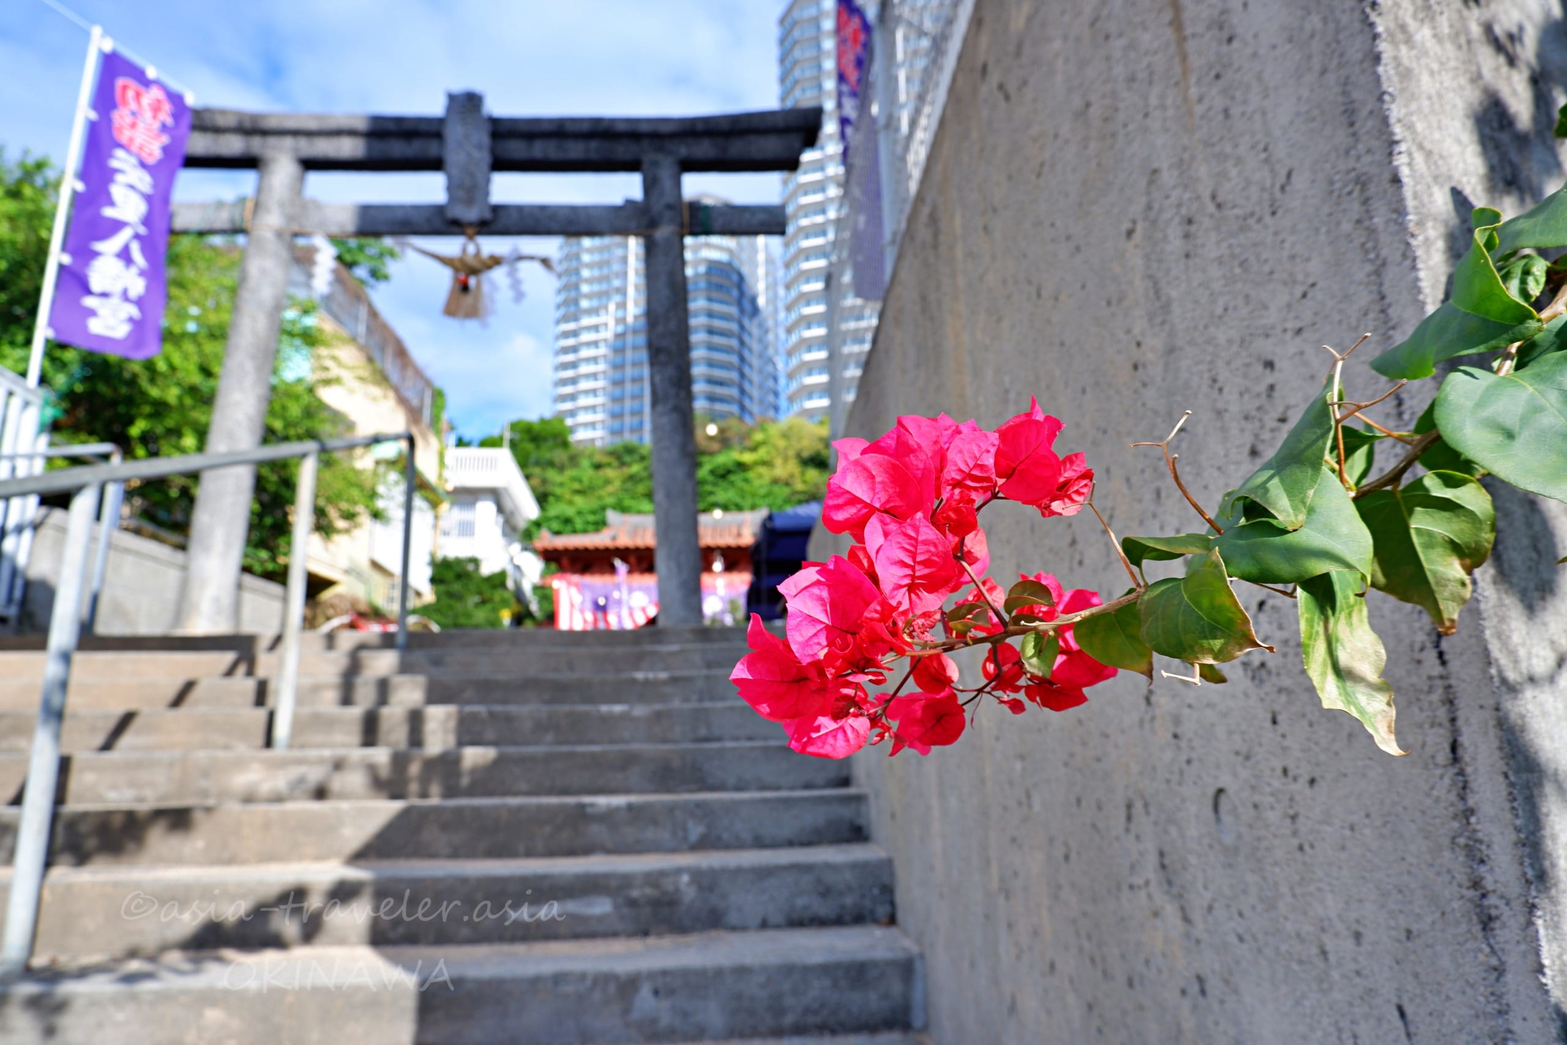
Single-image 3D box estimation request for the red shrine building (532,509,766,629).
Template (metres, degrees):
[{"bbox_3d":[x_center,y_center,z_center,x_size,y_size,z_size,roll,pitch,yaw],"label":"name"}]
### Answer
[{"bbox_3d":[-2.542,2.324,26.430,7.000,5.500,5.800,-1,-13,-2],"label":"red shrine building"}]

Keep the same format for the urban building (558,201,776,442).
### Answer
[{"bbox_3d":[-22.955,-7.539,198.450,33.000,101.500,33.000,-5,-13,18],"label":"urban building"}]

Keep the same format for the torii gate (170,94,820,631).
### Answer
[{"bbox_3d":[-1.938,-1.045,6.080,4.380,3.550,0.420,-1,-13,-3],"label":"torii gate"}]

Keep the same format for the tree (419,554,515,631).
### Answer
[{"bbox_3d":[-5.988,2.184,18.994,1.900,3.000,1.800,-1,-13,-3],"label":"tree"}]

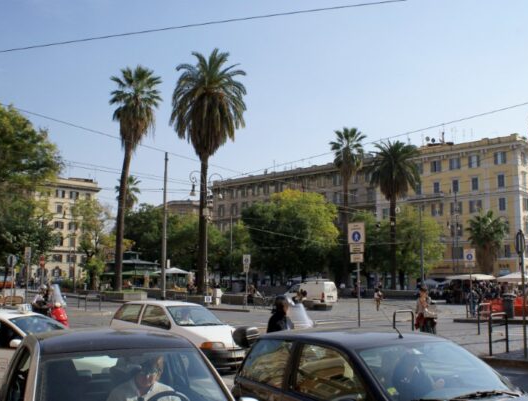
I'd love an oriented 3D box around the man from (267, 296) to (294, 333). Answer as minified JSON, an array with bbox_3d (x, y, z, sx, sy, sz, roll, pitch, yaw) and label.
[{"bbox_3d":[0.297,2.474,10.763,0.600,1.487,0.550,-3,-8,22],"label":"man"}]

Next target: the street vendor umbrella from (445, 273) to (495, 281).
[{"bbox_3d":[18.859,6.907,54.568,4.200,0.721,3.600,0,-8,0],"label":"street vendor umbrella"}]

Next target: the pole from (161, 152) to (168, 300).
[{"bbox_3d":[-7.002,2.041,42.130,0.270,11.050,0.270,0,-8,0],"label":"pole"}]

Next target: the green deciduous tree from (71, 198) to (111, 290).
[{"bbox_3d":[-20.263,5.353,69.940,4.672,11.288,4.672,0,-8,0],"label":"green deciduous tree"}]

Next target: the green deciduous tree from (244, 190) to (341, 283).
[{"bbox_3d":[3.004,4.563,68.016,10.800,11.527,10.500,0,-8,0],"label":"green deciduous tree"}]

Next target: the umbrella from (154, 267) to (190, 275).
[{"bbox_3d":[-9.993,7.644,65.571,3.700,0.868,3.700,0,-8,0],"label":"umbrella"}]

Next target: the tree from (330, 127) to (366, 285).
[{"bbox_3d":[10.356,1.050,72.569,4.412,20.546,4.412,0,-8,0],"label":"tree"}]

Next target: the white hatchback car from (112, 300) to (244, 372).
[{"bbox_3d":[-1.900,3.080,13.800,3.780,1.450,1.630,-6,-9,38],"label":"white hatchback car"}]

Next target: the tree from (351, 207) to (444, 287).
[{"bbox_3d":[16.444,6.223,73.857,11.000,11.063,11.000,0,-8,0],"label":"tree"}]

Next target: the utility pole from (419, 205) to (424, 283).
[{"bbox_3d":[16.878,5.513,63.858,0.270,10.266,0.270,0,-8,0],"label":"utility pole"}]

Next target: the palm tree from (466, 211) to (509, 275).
[{"bbox_3d":[23.173,5.574,61.829,4.355,9.576,4.355,0,-8,0],"label":"palm tree"}]

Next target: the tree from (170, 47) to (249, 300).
[{"bbox_3d":[-4.787,-2.611,50.868,6.555,21.511,6.555,0,-8,0],"label":"tree"}]

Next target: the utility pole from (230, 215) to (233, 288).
[{"bbox_3d":[-3.941,6.785,72.767,0.220,10.244,0.220,0,-8,0],"label":"utility pole"}]

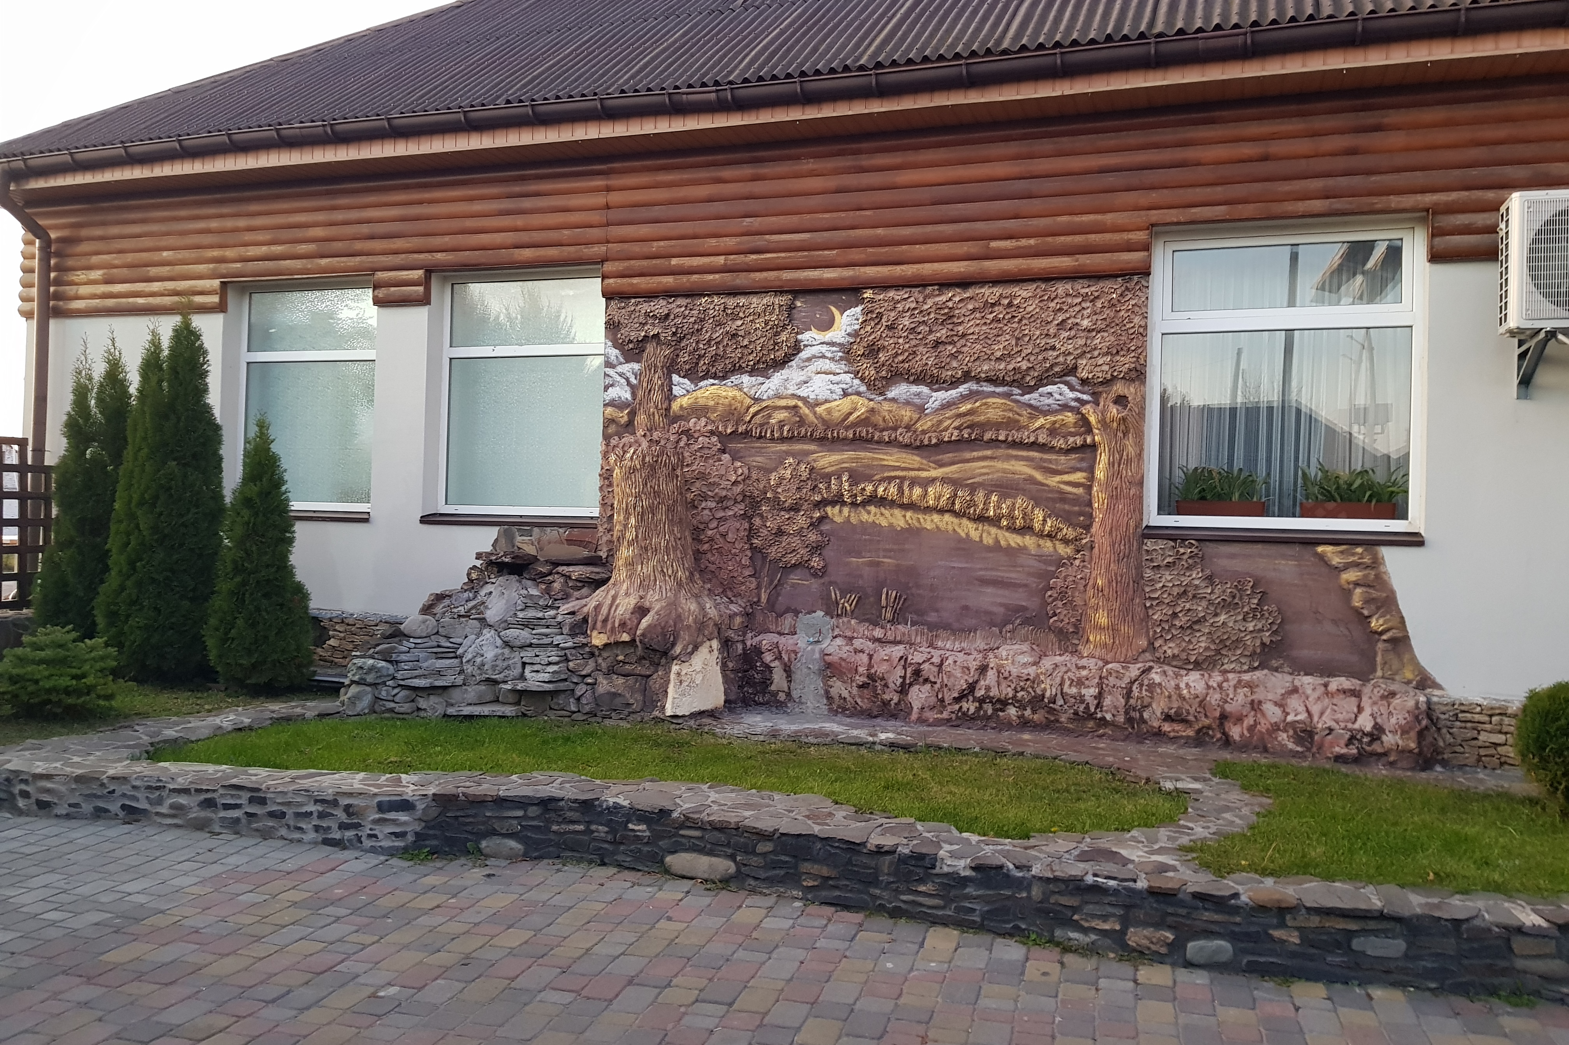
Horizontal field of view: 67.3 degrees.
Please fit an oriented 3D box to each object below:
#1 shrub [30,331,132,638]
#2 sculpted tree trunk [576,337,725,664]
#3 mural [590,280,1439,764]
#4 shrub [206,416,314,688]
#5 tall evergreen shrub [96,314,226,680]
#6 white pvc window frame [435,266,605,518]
[{"bbox_3d":[-5.006,-0.140,8.518,0.750,2.381,0.730,1,-1,18],"label":"shrub"},{"bbox_3d":[-0.868,-0.170,7.779,1.020,2.150,0.480,2,0,20],"label":"sculpted tree trunk"},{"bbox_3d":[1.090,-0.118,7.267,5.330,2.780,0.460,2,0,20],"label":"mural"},{"bbox_3d":[-3.802,0.207,8.570,0.740,1.970,0.740,2,0,20],"label":"shrub"},{"bbox_3d":[-4.675,-0.193,8.944,0.900,2.750,0.860,2,0,20],"label":"tall evergreen shrub"},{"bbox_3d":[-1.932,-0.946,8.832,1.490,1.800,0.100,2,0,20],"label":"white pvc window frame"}]

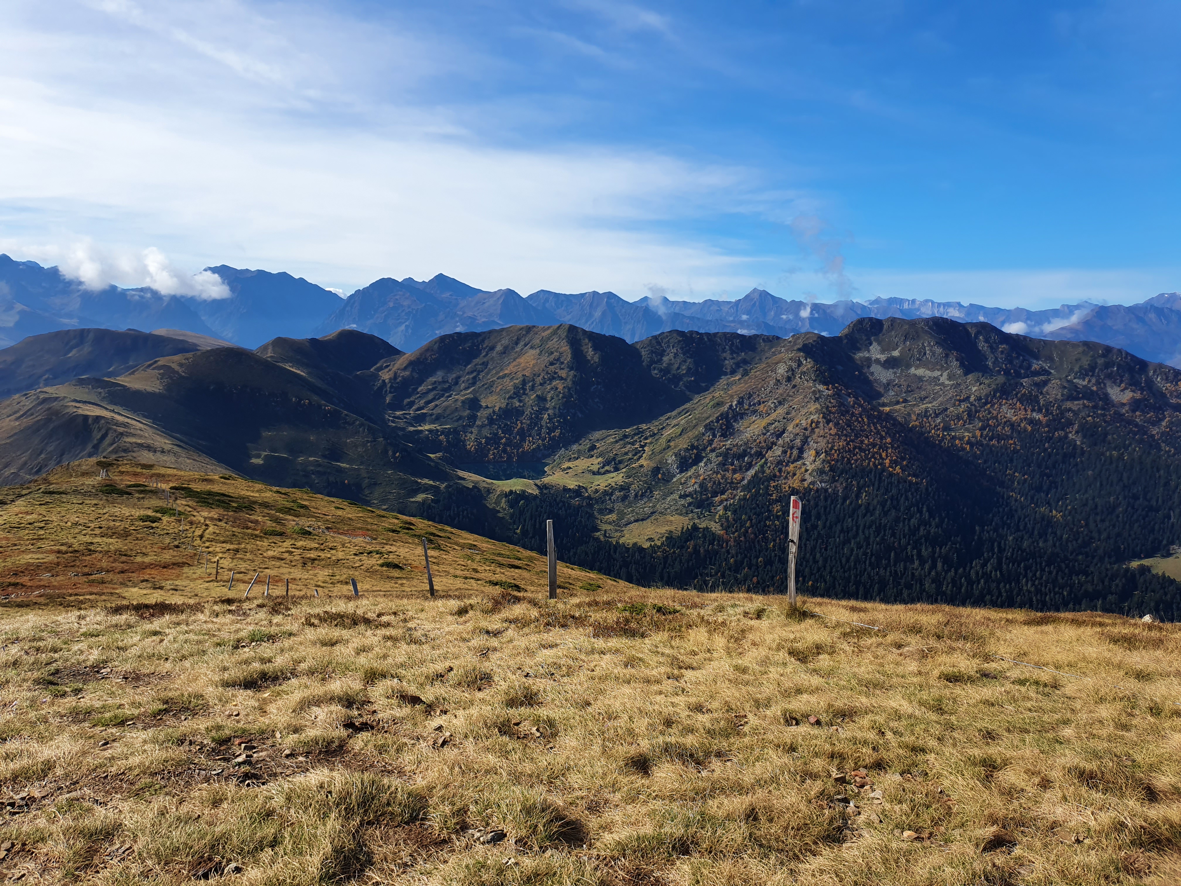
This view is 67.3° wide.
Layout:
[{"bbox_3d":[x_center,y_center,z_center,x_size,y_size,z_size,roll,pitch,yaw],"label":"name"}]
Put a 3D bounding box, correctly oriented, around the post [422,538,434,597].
[{"bbox_3d":[-2.829,2.185,15.500,0.080,1.070,0.080,-7,6,0],"label":"post"}]

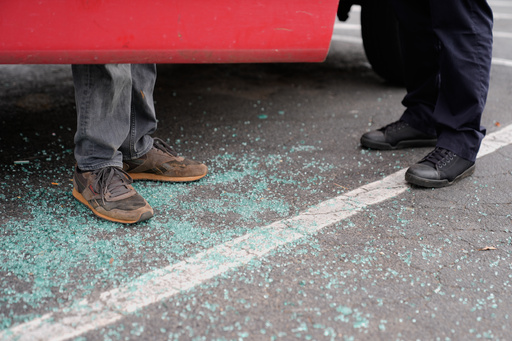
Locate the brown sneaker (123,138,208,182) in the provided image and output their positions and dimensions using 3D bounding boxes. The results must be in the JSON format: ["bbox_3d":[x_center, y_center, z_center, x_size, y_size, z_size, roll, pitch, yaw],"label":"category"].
[{"bbox_3d":[-0.293,-0.034,2.510,0.303,0.112,0.110,0,20,-3],"label":"brown sneaker"}]

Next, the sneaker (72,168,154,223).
[{"bbox_3d":[-0.399,0.059,2.235,0.303,0.112,0.110,18,25,39],"label":"sneaker"}]

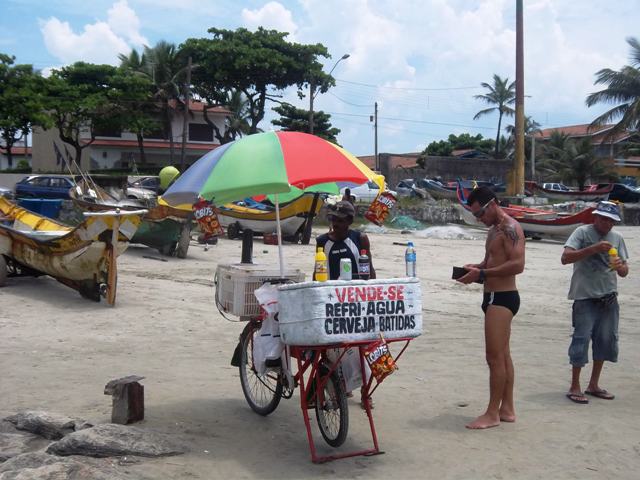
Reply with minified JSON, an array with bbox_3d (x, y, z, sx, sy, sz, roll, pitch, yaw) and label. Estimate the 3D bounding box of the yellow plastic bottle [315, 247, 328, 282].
[{"bbox_3d":[0.009,0.141,5.010,0.070,0.200,0.070,0,2,-12],"label":"yellow plastic bottle"}]

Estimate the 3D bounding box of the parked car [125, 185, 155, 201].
[{"bbox_3d":[-11.994,-3.209,55.000,4.100,1.450,1.680,1,2,20],"label":"parked car"}]

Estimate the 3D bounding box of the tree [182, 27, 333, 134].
[{"bbox_3d":[-4.603,-9.832,64.000,11.000,11.600,9.500,0,2,0],"label":"tree"}]

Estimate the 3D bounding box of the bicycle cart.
[{"bbox_3d":[-0.149,0.745,5.855,0.720,1.100,1.850,-1,3,-29],"label":"bicycle cart"}]

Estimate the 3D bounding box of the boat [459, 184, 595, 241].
[{"bbox_3d":[6.500,-0.916,27.990,2.000,1.800,6.800,-2,3,-30],"label":"boat"}]

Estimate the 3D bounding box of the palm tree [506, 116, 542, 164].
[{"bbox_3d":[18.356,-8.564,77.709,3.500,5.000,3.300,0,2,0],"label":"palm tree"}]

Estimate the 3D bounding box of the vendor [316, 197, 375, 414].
[{"bbox_3d":[0.205,0.457,6.745,0.500,1.600,0.340,0,2,9],"label":"vendor"}]

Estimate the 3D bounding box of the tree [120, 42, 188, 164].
[{"bbox_3d":[-13.062,-10.521,69.000,5.400,10.200,5.200,0,2,0],"label":"tree"}]

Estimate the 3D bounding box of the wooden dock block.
[{"bbox_3d":[-1.388,1.138,6.200,0.170,0.310,0.250,1,2,32],"label":"wooden dock block"}]

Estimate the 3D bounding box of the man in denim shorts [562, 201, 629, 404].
[{"bbox_3d":[2.181,0.461,6.905,0.520,1.580,0.380,0,2,-9],"label":"man in denim shorts"}]

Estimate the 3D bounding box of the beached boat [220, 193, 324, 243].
[{"bbox_3d":[-2.000,-0.714,27.000,1.900,1.650,6.200,-2,4,-35],"label":"beached boat"}]

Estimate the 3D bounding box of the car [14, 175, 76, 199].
[{"bbox_3d":[-13.593,-2.615,45.000,4.050,1.400,1.660,-2,4,-33],"label":"car"}]

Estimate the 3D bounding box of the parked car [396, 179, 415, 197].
[{"bbox_3d":[6.797,-3.889,66.000,1.650,1.450,3.900,0,2,15],"label":"parked car"}]

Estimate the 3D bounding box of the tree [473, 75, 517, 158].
[{"bbox_3d":[15.751,-8.760,75.000,5.000,11.000,5.000,0,3,0],"label":"tree"}]

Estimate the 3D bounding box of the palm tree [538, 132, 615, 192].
[{"bbox_3d":[17.053,-4.906,58.000,4.900,4.600,4.900,0,3,0],"label":"palm tree"}]

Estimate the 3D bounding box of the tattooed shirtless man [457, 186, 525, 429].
[{"bbox_3d":[1.180,0.455,6.074,0.460,1.660,0.430,-1,3,-21],"label":"tattooed shirtless man"}]

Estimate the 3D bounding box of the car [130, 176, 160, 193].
[{"bbox_3d":[-12.016,-3.526,59.500,4.100,1.430,1.650,0,2,-2],"label":"car"}]

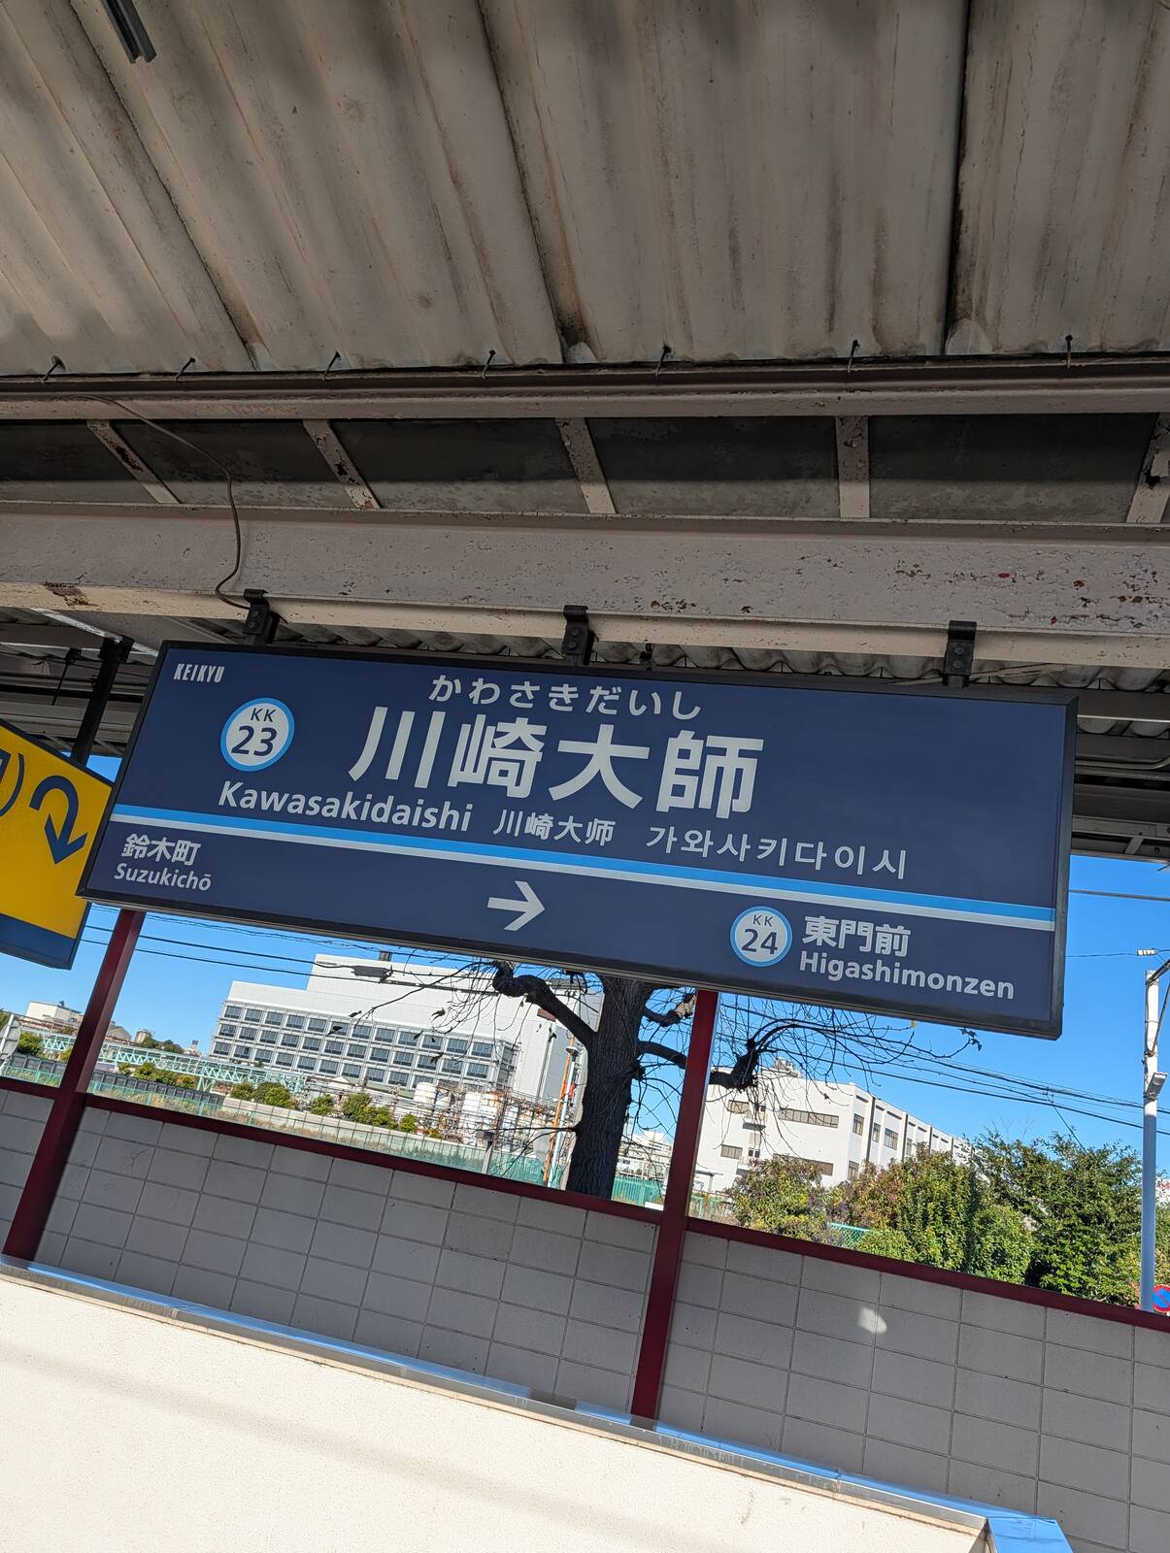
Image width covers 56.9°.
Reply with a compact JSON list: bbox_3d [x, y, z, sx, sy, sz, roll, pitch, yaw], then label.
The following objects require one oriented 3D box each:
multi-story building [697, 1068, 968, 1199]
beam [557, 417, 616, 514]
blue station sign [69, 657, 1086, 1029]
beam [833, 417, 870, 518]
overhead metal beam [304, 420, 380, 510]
[{"bbox_3d":[27.766,41.702,112.754,13.972,13.100,47.840,-2,-23,32],"label":"multi-story building"},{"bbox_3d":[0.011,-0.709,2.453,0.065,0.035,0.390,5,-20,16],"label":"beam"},{"bbox_3d":[-0.094,0.072,2.313,2.089,0.652,0.085,5,-20,16],"label":"blue station sign"},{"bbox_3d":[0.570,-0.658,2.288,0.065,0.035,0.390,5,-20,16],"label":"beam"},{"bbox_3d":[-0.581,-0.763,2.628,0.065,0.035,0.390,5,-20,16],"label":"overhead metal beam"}]

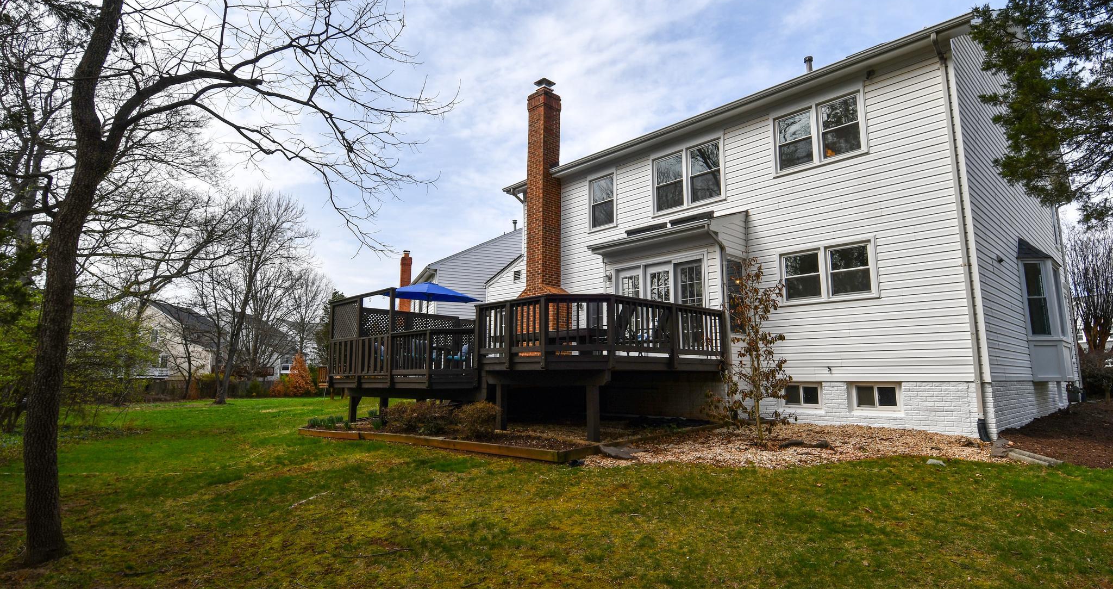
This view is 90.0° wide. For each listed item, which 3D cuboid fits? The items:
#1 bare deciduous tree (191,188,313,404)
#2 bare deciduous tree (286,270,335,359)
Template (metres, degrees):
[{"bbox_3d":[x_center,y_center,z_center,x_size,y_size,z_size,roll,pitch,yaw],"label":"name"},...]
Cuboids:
[{"bbox_3d":[-17.989,-0.128,32.936,7.103,12.799,7.103,0,-8,0],"label":"bare deciduous tree"},{"bbox_3d":[-23.677,3.453,52.883,4.959,12.082,4.959,0,-8,0],"label":"bare deciduous tree"}]

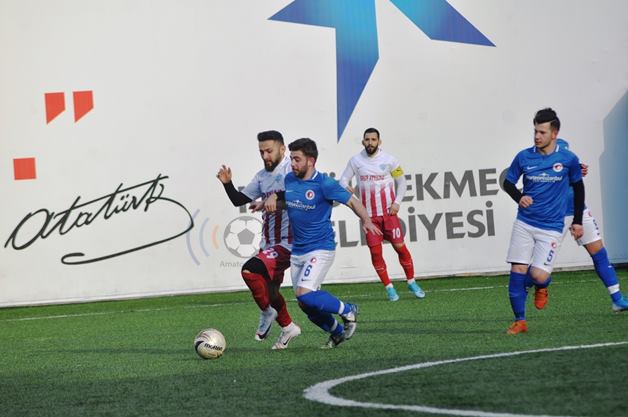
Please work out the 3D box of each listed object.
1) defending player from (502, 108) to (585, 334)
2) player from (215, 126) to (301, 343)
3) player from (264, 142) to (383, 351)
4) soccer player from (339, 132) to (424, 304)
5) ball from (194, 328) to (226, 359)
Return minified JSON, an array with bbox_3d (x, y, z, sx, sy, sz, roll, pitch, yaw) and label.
[{"bbox_3d":[1.765,0.100,42.200,0.600,1.730,0.620,-3,0,19],"label":"defending player"},{"bbox_3d":[-0.420,0.236,41.200,0.660,1.660,0.720,-3,0,41],"label":"player"},{"bbox_3d":[0.041,0.260,40.700,0.820,1.580,0.720,-4,0,-42],"label":"player"},{"bbox_3d":[0.700,0.060,55.300,0.760,1.730,0.500,-3,0,7],"label":"soccer player"},{"bbox_3d":[-0.737,0.964,39.000,0.220,0.220,0.220,-3,0,0],"label":"ball"}]

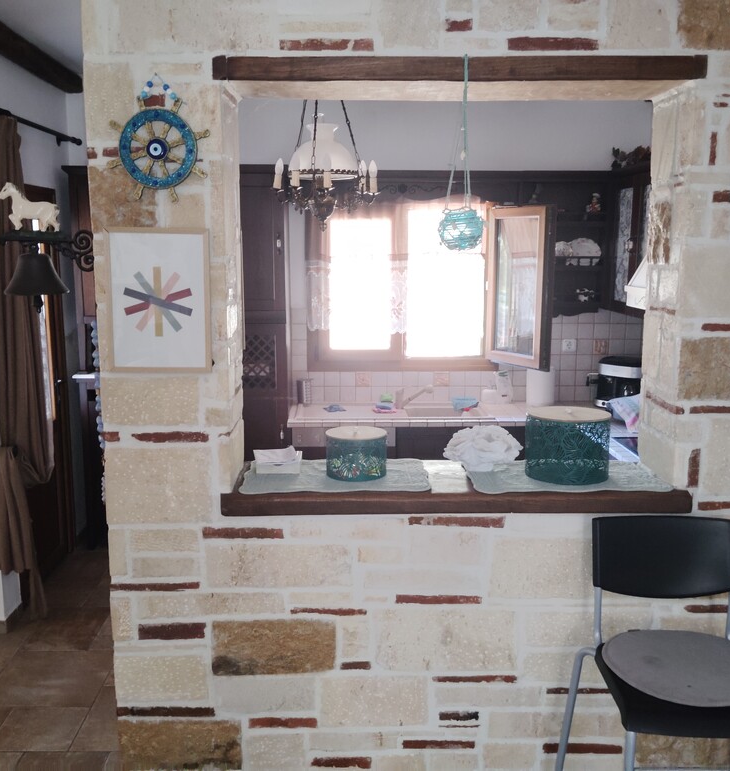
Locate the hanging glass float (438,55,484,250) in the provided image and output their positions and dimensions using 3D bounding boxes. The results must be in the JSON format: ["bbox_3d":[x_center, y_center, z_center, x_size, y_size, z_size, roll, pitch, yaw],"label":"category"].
[{"bbox_3d":[0.267,-0.647,2.323,0.129,0.531,0.135,0,10,0],"label":"hanging glass float"}]

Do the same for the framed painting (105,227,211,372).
[{"bbox_3d":[-0.603,-0.247,2.429,0.304,0.424,0.020,0,10,0],"label":"framed painting"}]

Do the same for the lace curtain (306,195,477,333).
[{"bbox_3d":[0.163,-0.747,5.118,1.061,0.843,0.070,0,10,0],"label":"lace curtain"}]

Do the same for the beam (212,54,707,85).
[{"bbox_3d":[0.266,-0.888,2.347,1.377,0.072,0.090,0,10,0],"label":"beam"}]

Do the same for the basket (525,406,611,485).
[{"bbox_3d":[0.651,0.187,2.682,0.270,0.205,0.270,0,10,0],"label":"basket"}]

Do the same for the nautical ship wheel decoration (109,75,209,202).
[{"bbox_3d":[-0.581,-0.696,2.345,0.283,0.349,0.025,0,10,0],"label":"nautical ship wheel decoration"}]

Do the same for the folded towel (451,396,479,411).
[{"bbox_3d":[0.621,0.111,5.125,0.173,0.088,0.130,0,10,0],"label":"folded towel"}]

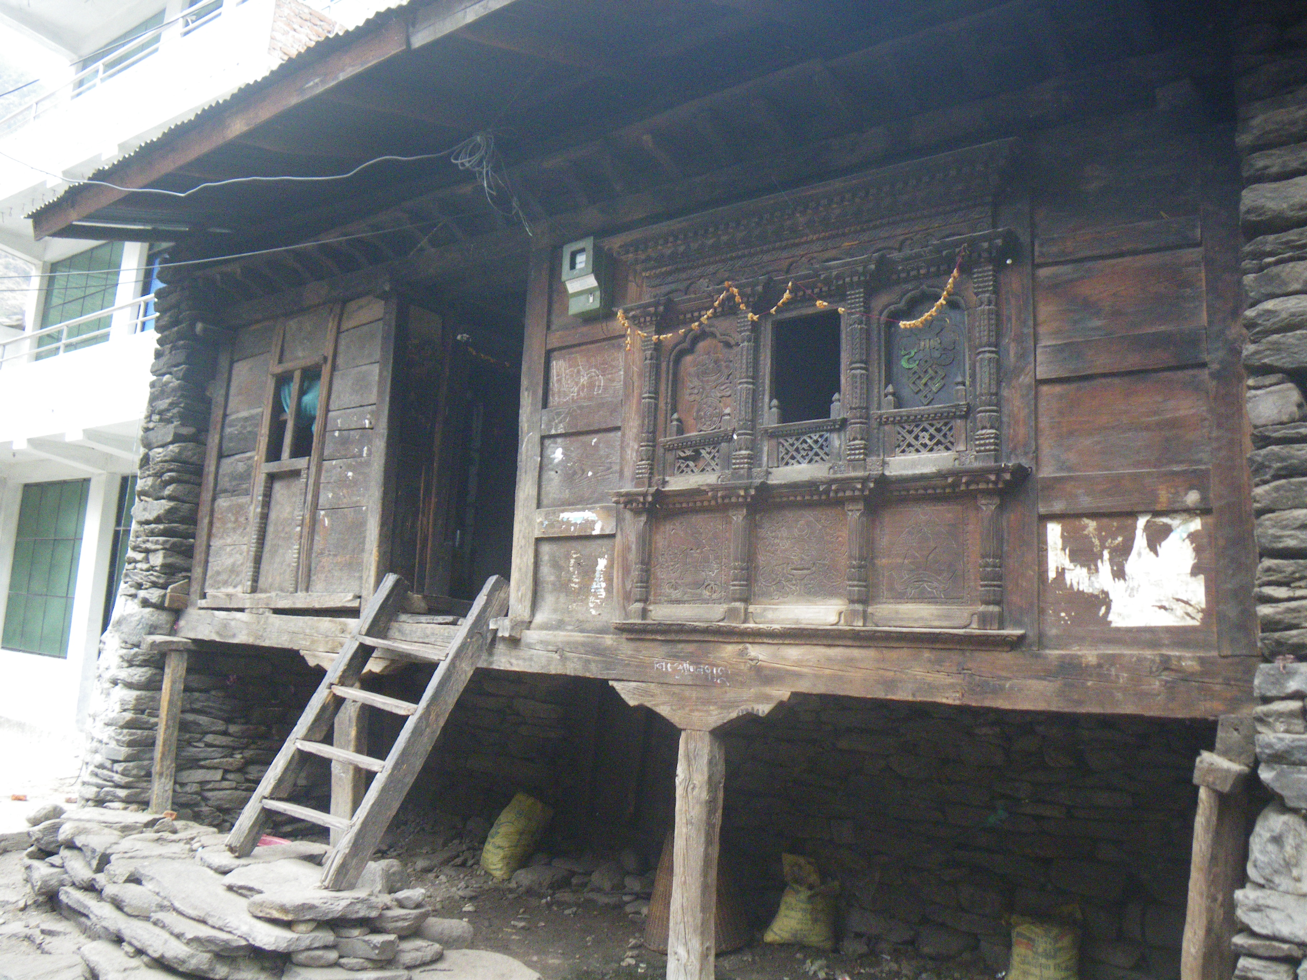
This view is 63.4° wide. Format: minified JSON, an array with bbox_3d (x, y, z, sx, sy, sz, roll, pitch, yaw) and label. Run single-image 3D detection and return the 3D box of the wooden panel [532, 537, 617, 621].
[{"bbox_3d":[-0.350,0.414,4.824,0.489,0.402,0.045,-4,-10,36],"label":"wooden panel"}]

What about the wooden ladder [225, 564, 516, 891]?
[{"bbox_3d":[-1.310,1.066,4.948,0.620,1.558,0.150,7,-36,27],"label":"wooden ladder"}]

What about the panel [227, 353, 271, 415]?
[{"bbox_3d":[-2.515,-0.654,6.627,0.420,0.352,0.045,-4,-10,36],"label":"panel"}]

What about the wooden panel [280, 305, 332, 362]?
[{"bbox_3d":[-2.070,-0.921,6.339,0.474,0.299,0.045,-4,-10,36],"label":"wooden panel"}]

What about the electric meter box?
[{"bbox_3d":[-0.307,-0.985,4.920,0.187,0.320,0.128,-4,-10,36],"label":"electric meter box"}]

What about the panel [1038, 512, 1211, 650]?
[{"bbox_3d":[1.532,0.295,3.433,0.533,0.449,0.045,-4,-10,36],"label":"panel"}]

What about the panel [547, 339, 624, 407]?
[{"bbox_3d":[-0.316,-0.534,4.958,0.453,0.303,0.045,-4,-10,36],"label":"panel"}]

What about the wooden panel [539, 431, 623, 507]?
[{"bbox_3d":[-0.332,-0.094,4.896,0.471,0.354,0.045,-4,-10,36],"label":"wooden panel"}]

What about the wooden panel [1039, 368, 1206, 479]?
[{"bbox_3d":[1.553,-0.221,3.505,0.533,0.339,0.045,-4,-10,36],"label":"wooden panel"}]

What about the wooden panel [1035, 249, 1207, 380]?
[{"bbox_3d":[1.567,-0.588,3.557,0.533,0.402,0.045,-4,-10,36],"label":"wooden panel"}]

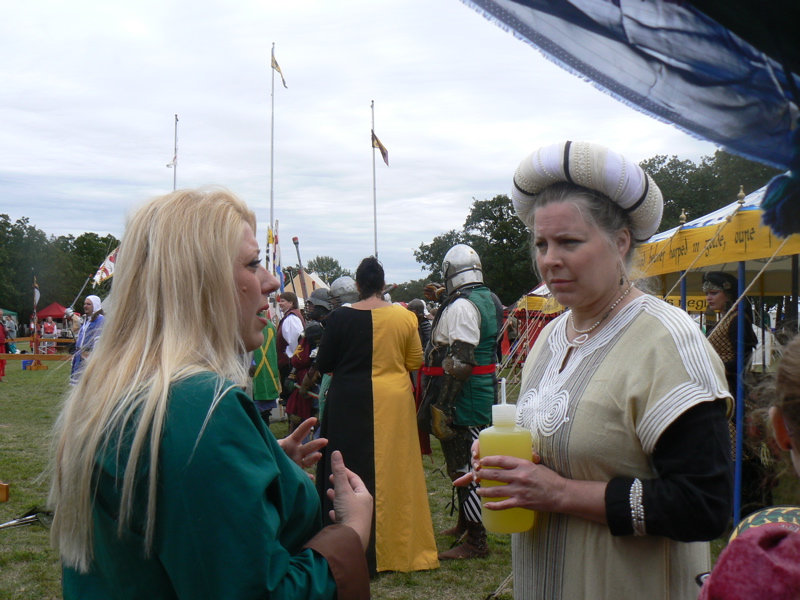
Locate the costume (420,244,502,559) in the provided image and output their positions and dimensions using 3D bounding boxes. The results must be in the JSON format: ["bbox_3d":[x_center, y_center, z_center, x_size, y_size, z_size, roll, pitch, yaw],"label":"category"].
[{"bbox_3d":[0.367,0.574,5.361,0.480,1.800,0.640,0,-1,13],"label":"costume"}]

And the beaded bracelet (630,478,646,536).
[{"bbox_3d":[0.355,0.308,1.340,0.024,0.084,0.076,0,-1,25],"label":"beaded bracelet"}]

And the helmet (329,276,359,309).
[{"bbox_3d":[-0.458,-0.054,7.500,0.290,0.280,0.230,0,-1,-12],"label":"helmet"}]

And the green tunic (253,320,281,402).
[{"bbox_3d":[-1.466,0.675,9.900,0.380,0.860,0.270,1,-2,-37],"label":"green tunic"}]

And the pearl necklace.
[{"bbox_3d":[0.341,0.019,1.510,0.130,0.100,0.130,0,-1,41],"label":"pearl necklace"}]

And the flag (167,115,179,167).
[{"bbox_3d":[-9.592,-6.725,38.000,0.500,2.100,0.200,0,-1,-17],"label":"flag"}]

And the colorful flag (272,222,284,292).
[{"bbox_3d":[-1.685,-0.589,12.500,0.170,1.020,0.140,0,-1,-17],"label":"colorful flag"}]

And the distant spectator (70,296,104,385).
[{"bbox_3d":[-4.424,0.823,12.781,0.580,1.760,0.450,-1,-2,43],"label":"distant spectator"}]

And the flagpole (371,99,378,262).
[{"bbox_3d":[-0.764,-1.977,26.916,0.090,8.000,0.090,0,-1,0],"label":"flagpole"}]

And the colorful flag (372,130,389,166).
[{"bbox_3d":[-0.757,-5.883,35.000,0.620,1.380,0.220,0,-1,-17],"label":"colorful flag"}]

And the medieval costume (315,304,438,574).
[{"bbox_3d":[-0.132,0.735,5.035,0.660,1.420,0.480,0,-1,-3],"label":"medieval costume"}]

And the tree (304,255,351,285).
[{"bbox_3d":[-11.106,-2.408,140.000,7.200,9.000,7.000,0,-1,0],"label":"tree"}]

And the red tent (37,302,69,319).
[{"bbox_3d":[-22.137,1.611,57.969,2.900,2.900,2.900,0,-1,-21],"label":"red tent"}]

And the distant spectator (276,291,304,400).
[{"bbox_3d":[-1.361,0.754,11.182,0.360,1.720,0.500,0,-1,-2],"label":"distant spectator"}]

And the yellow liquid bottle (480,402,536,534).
[{"bbox_3d":[0.179,0.280,1.500,0.088,0.216,0.084,-3,-1,23],"label":"yellow liquid bottle"}]

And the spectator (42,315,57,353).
[{"bbox_3d":[-14.194,1.493,36.483,0.550,1.650,0.360,0,-1,-21],"label":"spectator"}]

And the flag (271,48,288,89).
[{"bbox_3d":[-3.744,-7.192,28.000,0.560,1.220,0.200,0,-1,-17],"label":"flag"}]

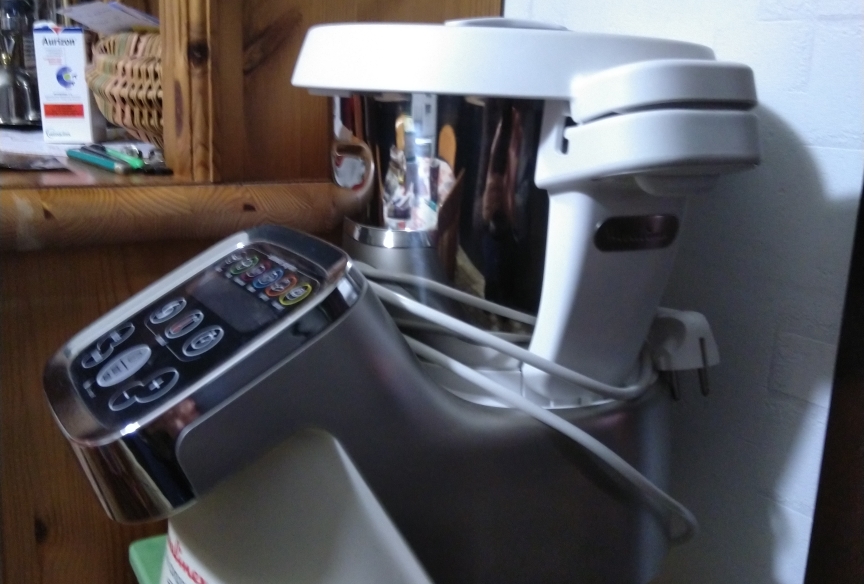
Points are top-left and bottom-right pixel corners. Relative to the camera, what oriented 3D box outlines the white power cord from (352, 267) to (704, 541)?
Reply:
[{"bbox_3d":[0.049,0.063,0.559,0.190,0.145,0.172,-5,15,-29],"label":"white power cord"}]

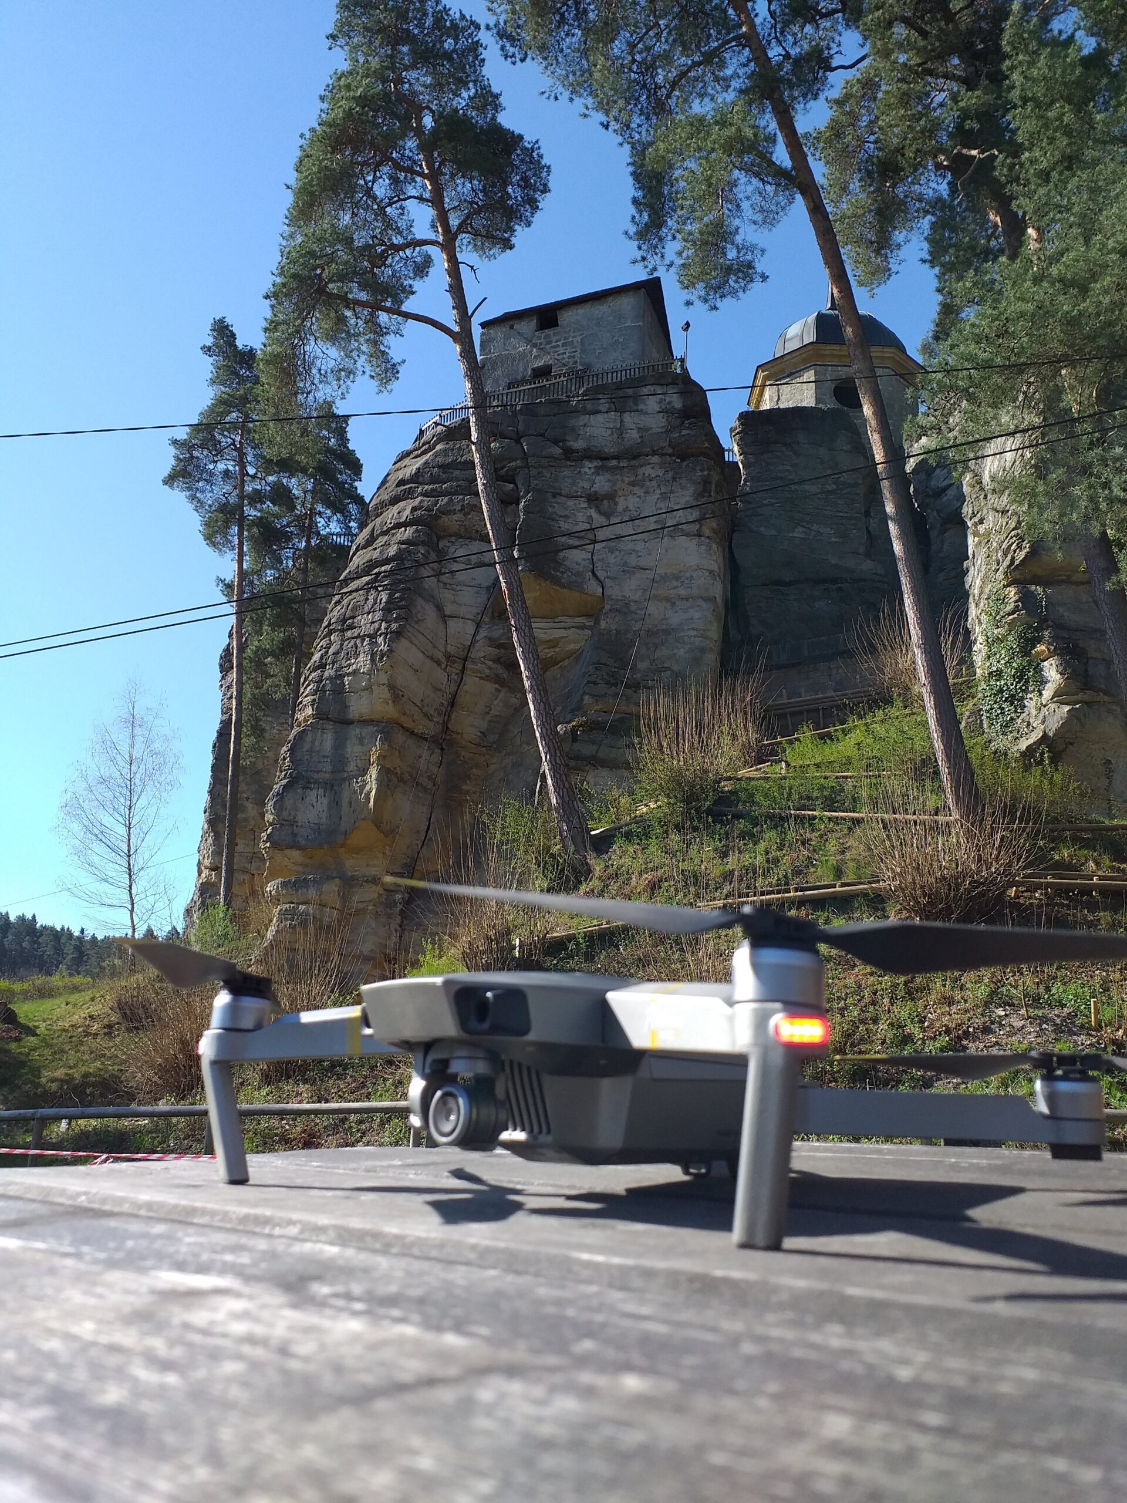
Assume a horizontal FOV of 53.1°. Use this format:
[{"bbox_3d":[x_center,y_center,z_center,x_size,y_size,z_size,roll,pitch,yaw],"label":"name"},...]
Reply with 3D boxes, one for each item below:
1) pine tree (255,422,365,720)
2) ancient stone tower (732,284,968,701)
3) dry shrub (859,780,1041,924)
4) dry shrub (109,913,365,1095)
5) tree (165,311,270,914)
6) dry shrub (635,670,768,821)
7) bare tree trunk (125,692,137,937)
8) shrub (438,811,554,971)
[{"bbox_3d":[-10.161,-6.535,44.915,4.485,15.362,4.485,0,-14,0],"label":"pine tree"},{"bbox_3d":[11.224,-10.475,44.867,9.235,17.884,9.000,0,-14,0],"label":"ancient stone tower"},{"bbox_3d":[6.222,1.587,18.155,2.946,2.342,2.946,0,-14,0],"label":"dry shrub"},{"bbox_3d":[-3.915,3.076,13.662,3.069,2.204,2.500,0,-14,0],"label":"dry shrub"},{"bbox_3d":[-12.429,-5.665,40.576,3.798,22.432,3.798,0,-14,0],"label":"tree"},{"bbox_3d":[2.826,-0.134,23.222,2.826,3.190,2.826,0,-14,0],"label":"dry shrub"},{"bbox_3d":[-16.340,2.624,42.631,0.420,10.254,0.420,0,-14,0],"label":"bare tree trunk"},{"bbox_3d":[-1.038,2.136,17.503,1.802,2.476,1.802,0,-14,0],"label":"shrub"}]

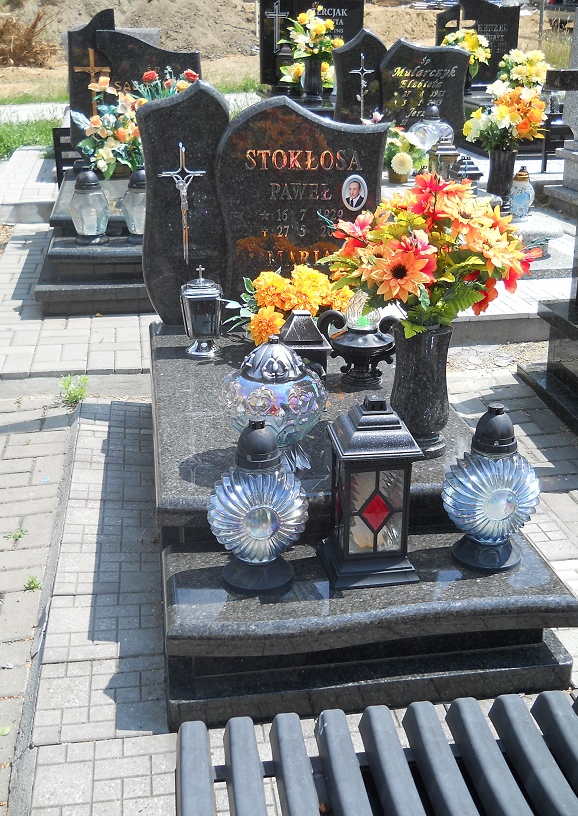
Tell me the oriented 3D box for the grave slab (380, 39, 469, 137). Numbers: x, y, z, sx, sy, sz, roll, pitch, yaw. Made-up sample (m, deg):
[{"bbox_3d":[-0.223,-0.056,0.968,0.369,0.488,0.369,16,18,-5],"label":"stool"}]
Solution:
[{"bbox_3d":[1.051,-2.401,7.545,0.730,0.889,0.090,-3,21,-8],"label":"grave slab"}]

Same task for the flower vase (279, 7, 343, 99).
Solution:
[{"bbox_3d":[0.158,-2.491,6.771,0.430,0.630,0.380,-3,20,-8],"label":"flower vase"}]

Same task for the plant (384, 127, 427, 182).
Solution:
[{"bbox_3d":[0.775,-1.724,6.600,0.340,0.400,0.330,-3,21,-8],"label":"plant"}]

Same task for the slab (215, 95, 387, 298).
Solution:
[{"bbox_3d":[0.051,-0.792,3.898,0.690,0.890,0.100,-3,21,-8],"label":"slab"}]

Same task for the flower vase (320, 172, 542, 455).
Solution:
[{"bbox_3d":[0.326,-0.212,2.270,0.498,0.657,0.420,-3,20,-8],"label":"flower vase"}]

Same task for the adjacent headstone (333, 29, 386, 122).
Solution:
[{"bbox_3d":[0.545,-2.442,7.546,0.436,0.968,0.090,-3,21,-8],"label":"adjacent headstone"}]

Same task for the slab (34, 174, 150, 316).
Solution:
[{"bbox_3d":[-0.723,-0.928,4.971,1.015,0.349,2.241,-4,20,-10],"label":"slab"}]

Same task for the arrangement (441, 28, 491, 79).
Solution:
[{"bbox_3d":[1.353,-2.703,7.369,0.370,0.370,0.320,-3,20,-8],"label":"arrangement"}]

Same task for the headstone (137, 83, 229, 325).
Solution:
[{"bbox_3d":[-0.344,-0.690,3.323,0.314,0.817,0.090,-3,21,-8],"label":"headstone"}]

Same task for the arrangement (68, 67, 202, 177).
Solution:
[{"bbox_3d":[-1.041,-1.943,6.600,0.880,0.760,0.500,-3,21,-8],"label":"arrangement"}]

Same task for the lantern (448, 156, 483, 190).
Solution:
[{"bbox_3d":[1.145,-1.446,6.265,0.180,0.370,0.180,-3,21,-8],"label":"lantern"}]

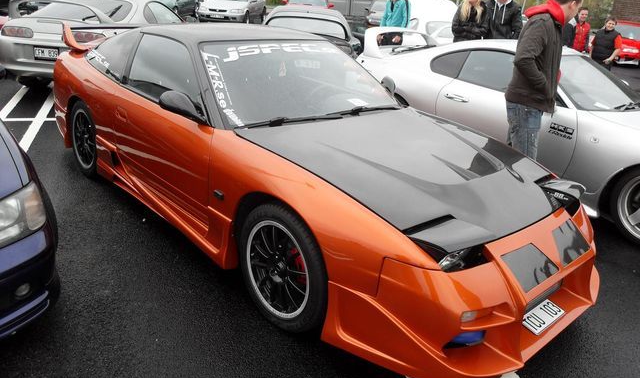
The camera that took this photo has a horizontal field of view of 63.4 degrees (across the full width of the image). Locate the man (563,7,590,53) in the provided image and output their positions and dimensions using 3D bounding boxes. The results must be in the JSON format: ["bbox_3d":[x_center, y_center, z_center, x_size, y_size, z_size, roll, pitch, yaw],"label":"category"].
[{"bbox_3d":[3.983,-2.075,8.421,0.500,1.660,0.330,13,23,22],"label":"man"}]

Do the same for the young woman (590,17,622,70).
[{"bbox_3d":[4.459,-1.884,8.200,0.520,1.600,0.340,16,22,30],"label":"young woman"}]

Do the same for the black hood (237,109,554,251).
[{"bbox_3d":[0.520,-0.143,2.677,1.430,0.300,1.320,-15,28,-40],"label":"black hood"}]

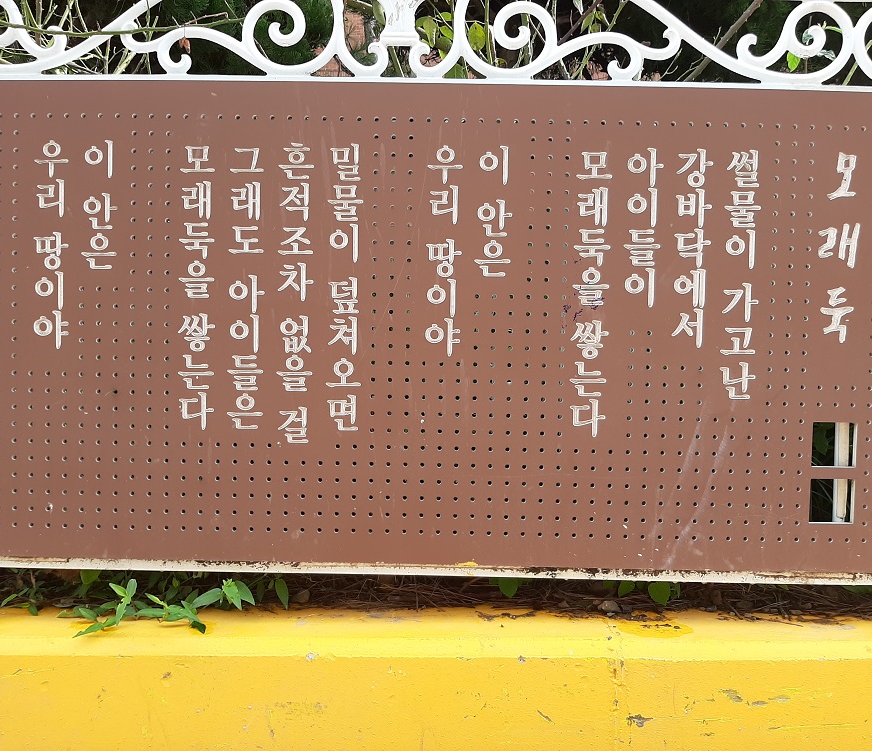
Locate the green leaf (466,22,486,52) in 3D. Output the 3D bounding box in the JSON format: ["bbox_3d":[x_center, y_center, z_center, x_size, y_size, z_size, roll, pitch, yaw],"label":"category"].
[{"bbox_3d":[0.084,-0.697,1.550,0.038,0.060,0.018,1,2,0],"label":"green leaf"}]

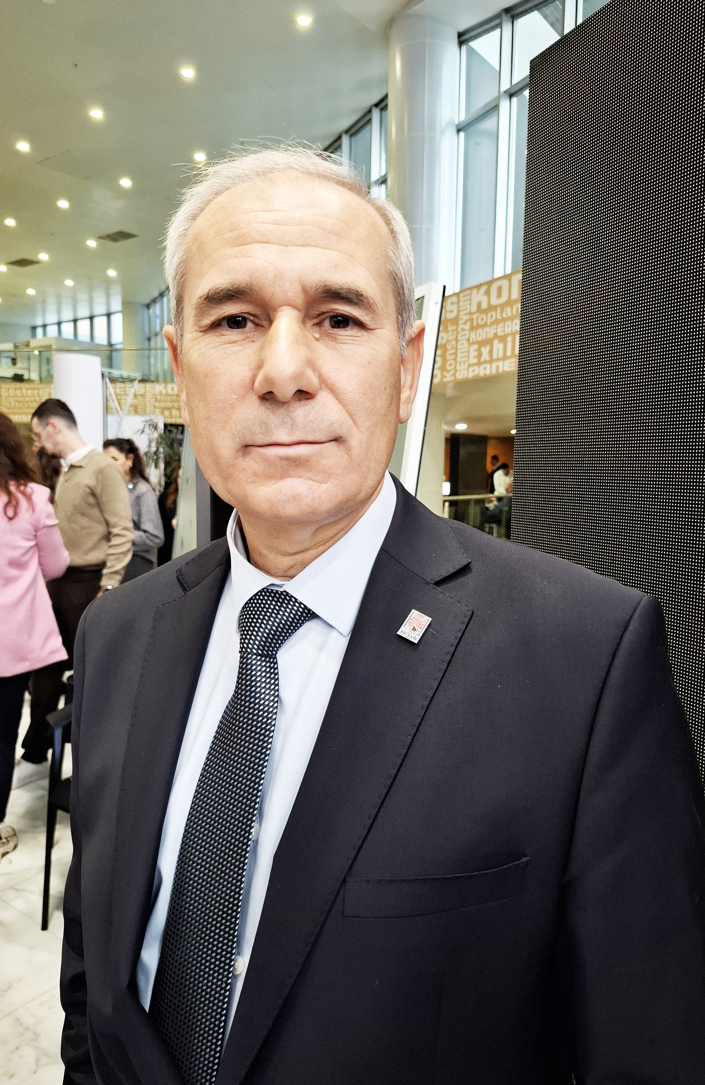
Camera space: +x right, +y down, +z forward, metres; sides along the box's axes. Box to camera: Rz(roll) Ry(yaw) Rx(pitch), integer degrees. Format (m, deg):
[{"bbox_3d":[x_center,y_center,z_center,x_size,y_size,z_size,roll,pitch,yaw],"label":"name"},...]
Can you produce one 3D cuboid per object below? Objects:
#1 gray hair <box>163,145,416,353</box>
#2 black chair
[{"bbox_3d":[-0.046,-0.204,0.542,0.182,0.172,0.187,0,6,-5],"label":"gray hair"},{"bbox_3d":[-0.616,0.777,2.364,0.570,0.820,0.570,2,6,17],"label":"black chair"}]

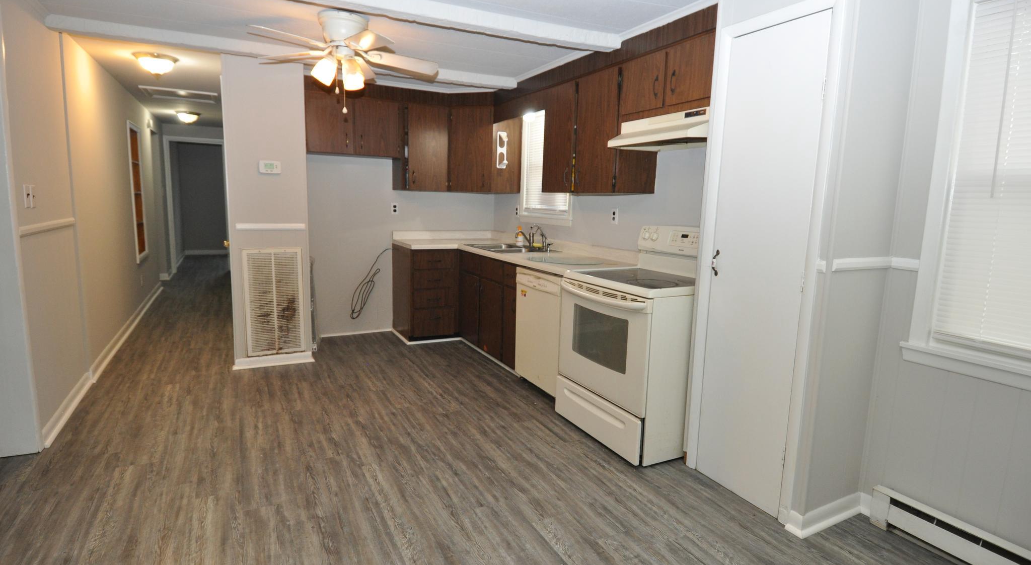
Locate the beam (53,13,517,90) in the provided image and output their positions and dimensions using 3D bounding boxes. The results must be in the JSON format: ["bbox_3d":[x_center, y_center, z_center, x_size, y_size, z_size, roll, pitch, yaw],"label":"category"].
[{"bbox_3d":[-1.457,-1.650,3.805,3.112,0.115,0.130,-2,9,-24],"label":"beam"}]

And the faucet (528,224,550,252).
[{"bbox_3d":[0.195,-0.384,4.510,0.150,0.225,0.130,-3,10,-29],"label":"faucet"}]

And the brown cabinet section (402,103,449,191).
[{"bbox_3d":[-0.912,-1.277,4.930,0.445,0.790,0.330,-3,9,-28],"label":"brown cabinet section"}]

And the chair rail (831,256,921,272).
[{"bbox_3d":[1.402,-0.068,1.999,0.445,0.046,0.115,-3,10,-29],"label":"chair rail"}]

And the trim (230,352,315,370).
[{"bbox_3d":[-1.890,0.617,4.054,0.582,0.075,0.032,-4,10,-28],"label":"trim"}]

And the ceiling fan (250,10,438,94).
[{"bbox_3d":[-1.015,-1.333,3.006,1.100,0.420,1.100,-3,10,-29],"label":"ceiling fan"}]

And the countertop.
[{"bbox_3d":[-0.166,-0.293,4.371,1.115,0.145,2.490,-3,10,-29],"label":"countertop"}]

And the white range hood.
[{"bbox_3d":[0.927,-0.870,2.961,0.485,0.163,0.785,-3,10,-29],"label":"white range hood"}]

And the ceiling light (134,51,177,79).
[{"bbox_3d":[-2.939,-1.756,4.225,0.320,0.175,0.320,-4,10,-28],"label":"ceiling light"}]

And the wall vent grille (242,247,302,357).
[{"bbox_3d":[-1.863,0.159,3.996,0.411,0.828,0.020,-4,10,-28],"label":"wall vent grille"}]

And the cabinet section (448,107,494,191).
[{"bbox_3d":[-0.387,-1.277,5.005,0.440,0.800,0.320,4,8,16],"label":"cabinet section"}]

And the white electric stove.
[{"bbox_3d":[0.747,0.285,3.000,0.730,1.170,0.765,-4,10,-28],"label":"white electric stove"}]

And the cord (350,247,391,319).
[{"bbox_3d":[-1.403,0.013,5.019,0.411,0.689,0.040,-4,10,-28],"label":"cord"}]

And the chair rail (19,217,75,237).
[{"bbox_3d":[-2.712,-0.331,3.011,0.023,0.046,1.050,-3,10,-29],"label":"chair rail"}]

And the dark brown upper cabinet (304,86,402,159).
[{"bbox_3d":[-1.508,-1.417,4.688,0.880,0.515,0.330,-3,10,-29],"label":"dark brown upper cabinet"}]

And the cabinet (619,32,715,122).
[{"bbox_3d":[0.991,-1.141,2.960,0.345,0.375,0.780,-3,10,-29],"label":"cabinet"}]

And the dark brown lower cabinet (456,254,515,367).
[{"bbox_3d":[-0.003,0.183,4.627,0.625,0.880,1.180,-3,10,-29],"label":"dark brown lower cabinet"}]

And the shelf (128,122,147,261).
[{"bbox_3d":[-4.401,-1.041,5.921,0.130,1.530,0.720,-4,10,-28],"label":"shelf"}]

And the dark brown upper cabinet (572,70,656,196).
[{"bbox_3d":[0.675,-0.998,3.482,0.318,0.790,0.470,-4,10,-28],"label":"dark brown upper cabinet"}]

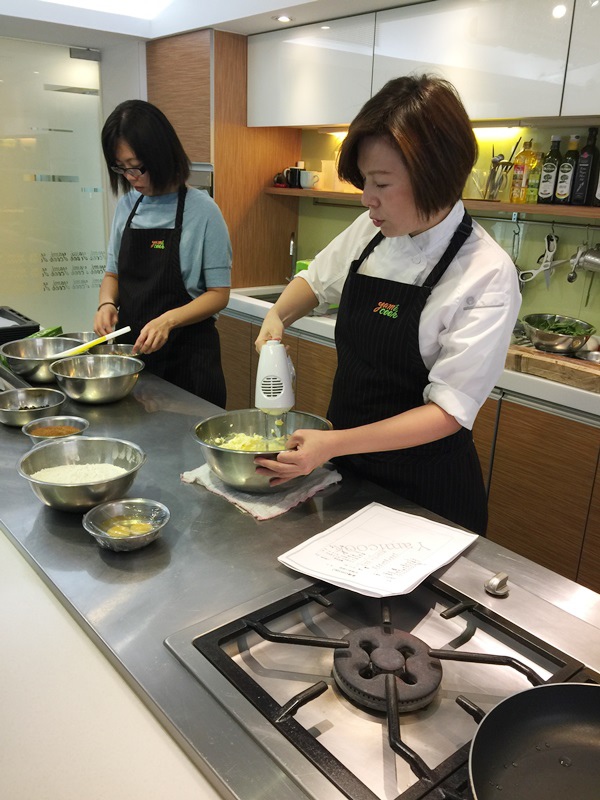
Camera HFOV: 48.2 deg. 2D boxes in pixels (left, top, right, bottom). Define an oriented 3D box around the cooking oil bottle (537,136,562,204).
[{"bbox_3d":[0.944,-0.861,2.511,0.064,0.243,0.064,14,22,32],"label":"cooking oil bottle"}]

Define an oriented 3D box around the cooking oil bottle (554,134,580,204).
[{"bbox_3d":[1.019,-0.873,2.547,0.062,0.249,0.062,-13,24,-39],"label":"cooking oil bottle"}]

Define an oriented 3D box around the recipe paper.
[{"bbox_3d":[0.140,0.244,1.123,0.212,0.022,0.297,15,23,34],"label":"recipe paper"}]

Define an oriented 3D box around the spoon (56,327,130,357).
[{"bbox_3d":[-0.655,-0.174,2.081,0.280,0.030,0.050,-25,29,-24],"label":"spoon"}]

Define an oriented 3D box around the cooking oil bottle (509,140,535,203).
[{"bbox_3d":[0.868,-0.880,2.598,0.078,0.224,0.072,19,25,41],"label":"cooking oil bottle"}]

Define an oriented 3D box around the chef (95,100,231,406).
[{"bbox_3d":[-0.432,-0.084,2.229,0.460,1.660,0.400,10,20,23],"label":"chef"}]

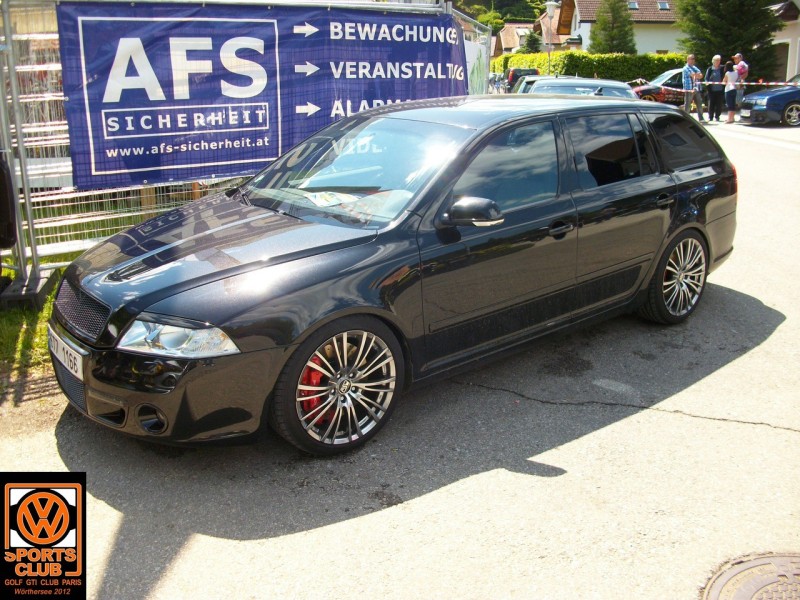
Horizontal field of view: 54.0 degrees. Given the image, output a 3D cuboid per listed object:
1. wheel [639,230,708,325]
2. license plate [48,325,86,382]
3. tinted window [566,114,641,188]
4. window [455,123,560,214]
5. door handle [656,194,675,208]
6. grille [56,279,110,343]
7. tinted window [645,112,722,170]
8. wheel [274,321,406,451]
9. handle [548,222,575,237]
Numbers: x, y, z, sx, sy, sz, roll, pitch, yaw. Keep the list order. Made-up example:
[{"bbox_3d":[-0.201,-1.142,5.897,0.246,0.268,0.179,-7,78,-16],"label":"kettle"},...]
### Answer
[{"bbox_3d":[1.700,-0.160,4.951,0.630,0.630,0.225,-14,19,-38],"label":"wheel"},{"bbox_3d":[-1.450,0.225,3.402,0.025,0.115,0.520,-9,18,-39],"label":"license plate"},{"bbox_3d":[1.134,-0.827,4.337,0.585,0.390,0.040,-14,-3,-37],"label":"tinted window"},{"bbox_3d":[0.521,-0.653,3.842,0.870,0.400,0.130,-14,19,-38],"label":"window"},{"bbox_3d":[1.550,-0.569,4.585,0.200,0.060,0.050,-14,19,-38],"label":"door handle"},{"bbox_3d":[-1.396,0.021,3.390,0.090,0.160,0.630,3,10,-41],"label":"grille"},{"bbox_3d":[1.765,-1.004,4.862,0.710,0.360,0.050,-14,-3,-41],"label":"tinted window"},{"bbox_3d":[-0.278,0.346,3.336,0.630,0.630,0.225,-14,19,-38],"label":"wheel"},{"bbox_3d":[0.818,-0.358,3.986,0.200,0.045,0.050,-14,21,-37],"label":"handle"}]

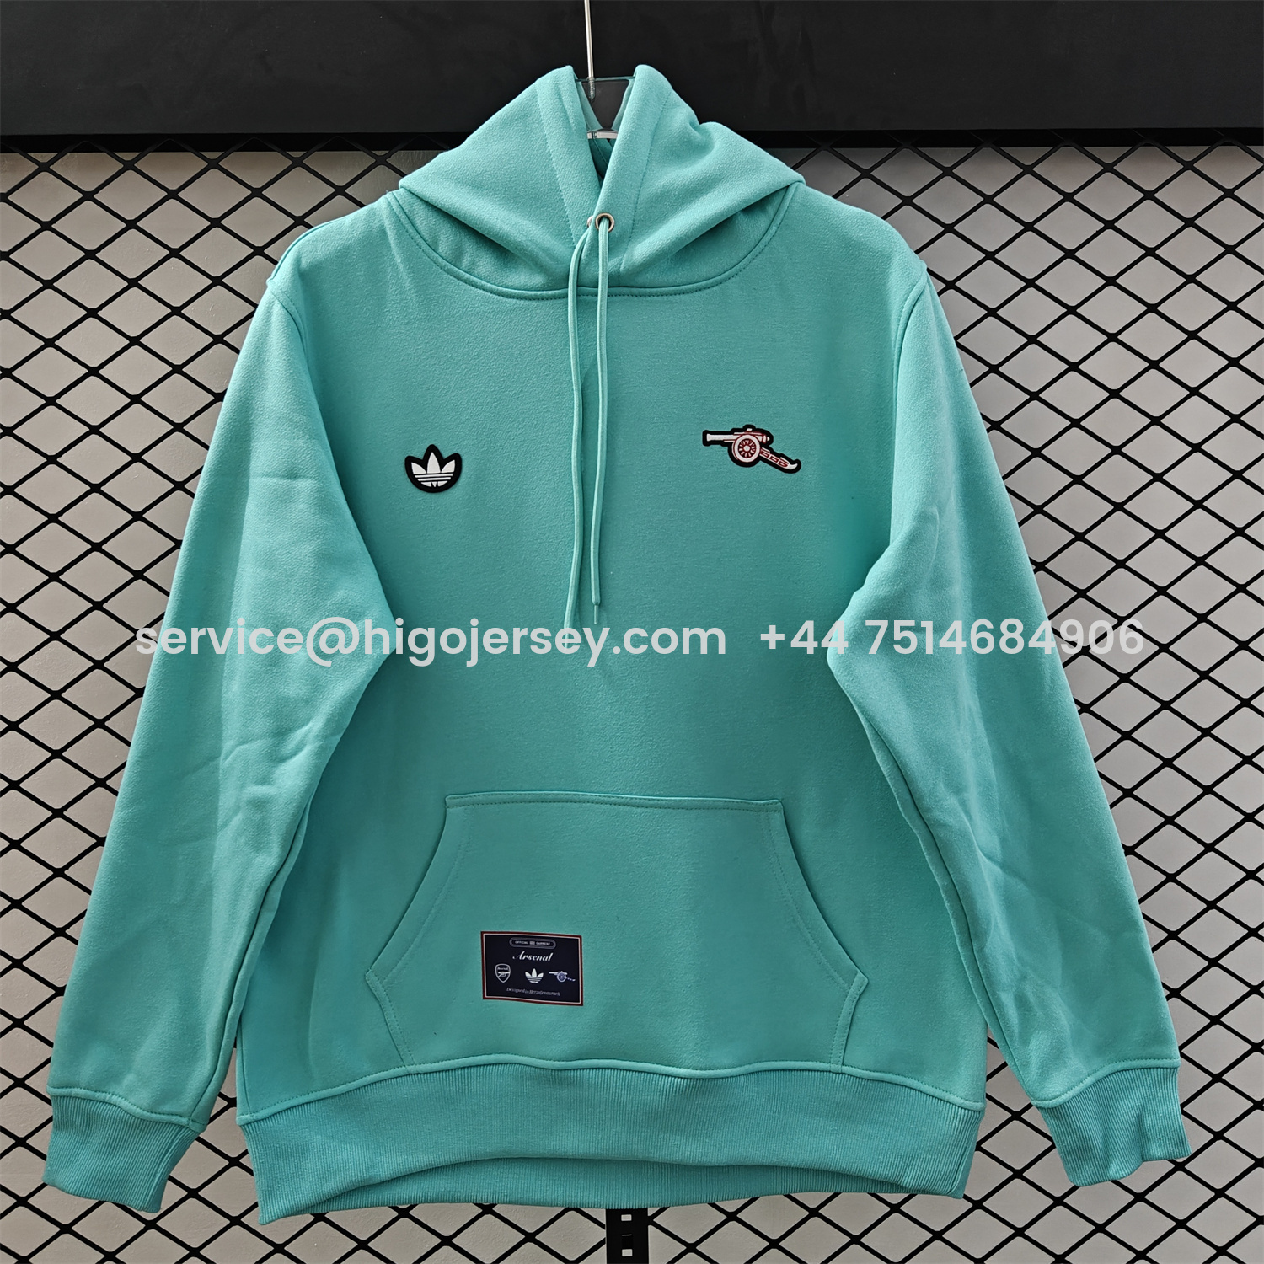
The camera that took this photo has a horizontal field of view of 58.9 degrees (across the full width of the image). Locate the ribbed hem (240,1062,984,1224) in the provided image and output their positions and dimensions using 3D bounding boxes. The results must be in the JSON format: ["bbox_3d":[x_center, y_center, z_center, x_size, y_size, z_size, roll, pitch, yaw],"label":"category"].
[{"bbox_3d":[-0.014,0.350,0.782,0.520,0.122,0.090,-1,0,-2],"label":"ribbed hem"}]

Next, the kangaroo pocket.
[{"bbox_3d":[-0.011,0.203,0.760,0.343,0.191,0.040,-1,0,-2],"label":"kangaroo pocket"}]

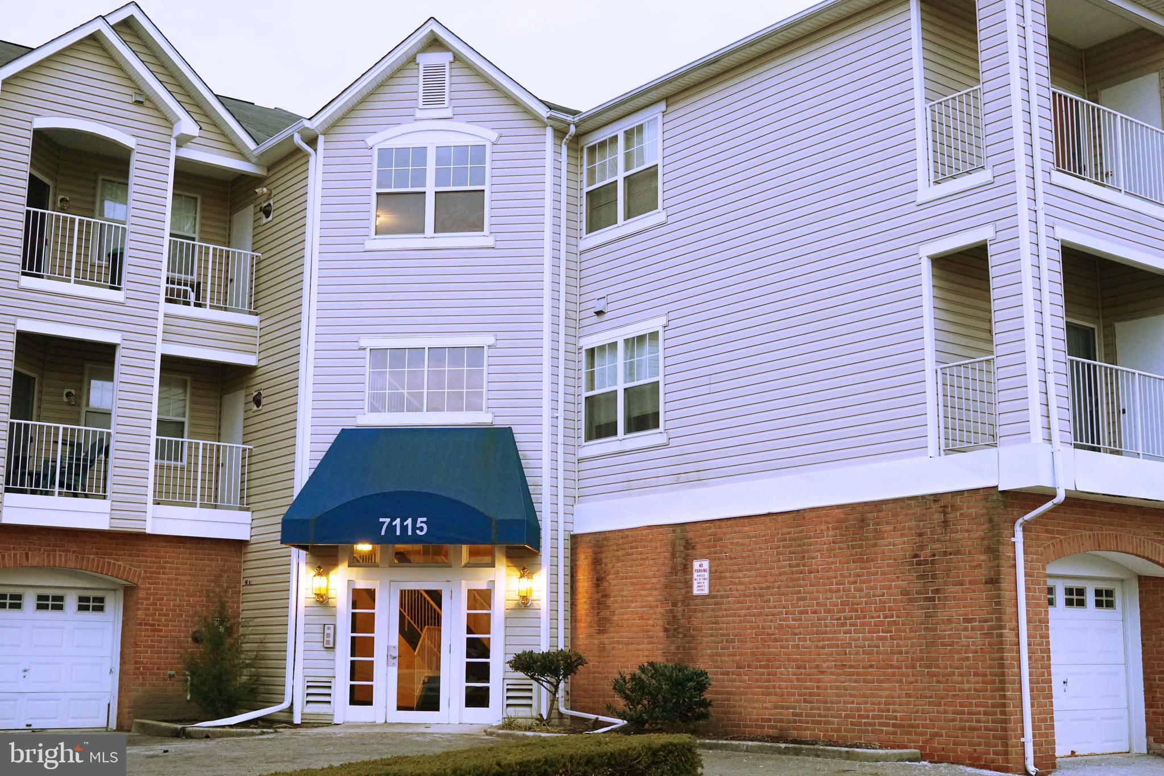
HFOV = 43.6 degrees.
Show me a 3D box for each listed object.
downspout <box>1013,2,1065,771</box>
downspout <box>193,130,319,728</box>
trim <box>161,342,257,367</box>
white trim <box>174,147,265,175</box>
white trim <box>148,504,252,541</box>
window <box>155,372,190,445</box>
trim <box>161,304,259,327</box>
[{"bbox_3d":[4.842,-0.508,15.818,0.210,9.130,0.600,8,-13,-37],"label":"downspout"},{"bbox_3d":[-4.834,0.389,21.688,1.440,9.070,0.130,8,-13,-37],"label":"downspout"},{"bbox_3d":[-5.935,-0.532,23.187,1.660,0.165,0.060,8,-13,-37],"label":"trim"},{"bbox_3d":[-5.890,-3.711,23.799,1.640,0.140,0.080,8,-13,-37],"label":"white trim"},{"bbox_3d":[-5.937,2.103,22.707,1.660,0.450,0.080,8,-13,-37],"label":"white trim"},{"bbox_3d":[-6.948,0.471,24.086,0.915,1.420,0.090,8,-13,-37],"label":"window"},{"bbox_3d":[-5.931,-1.175,23.307,1.660,0.165,0.060,8,-13,-37],"label":"trim"}]

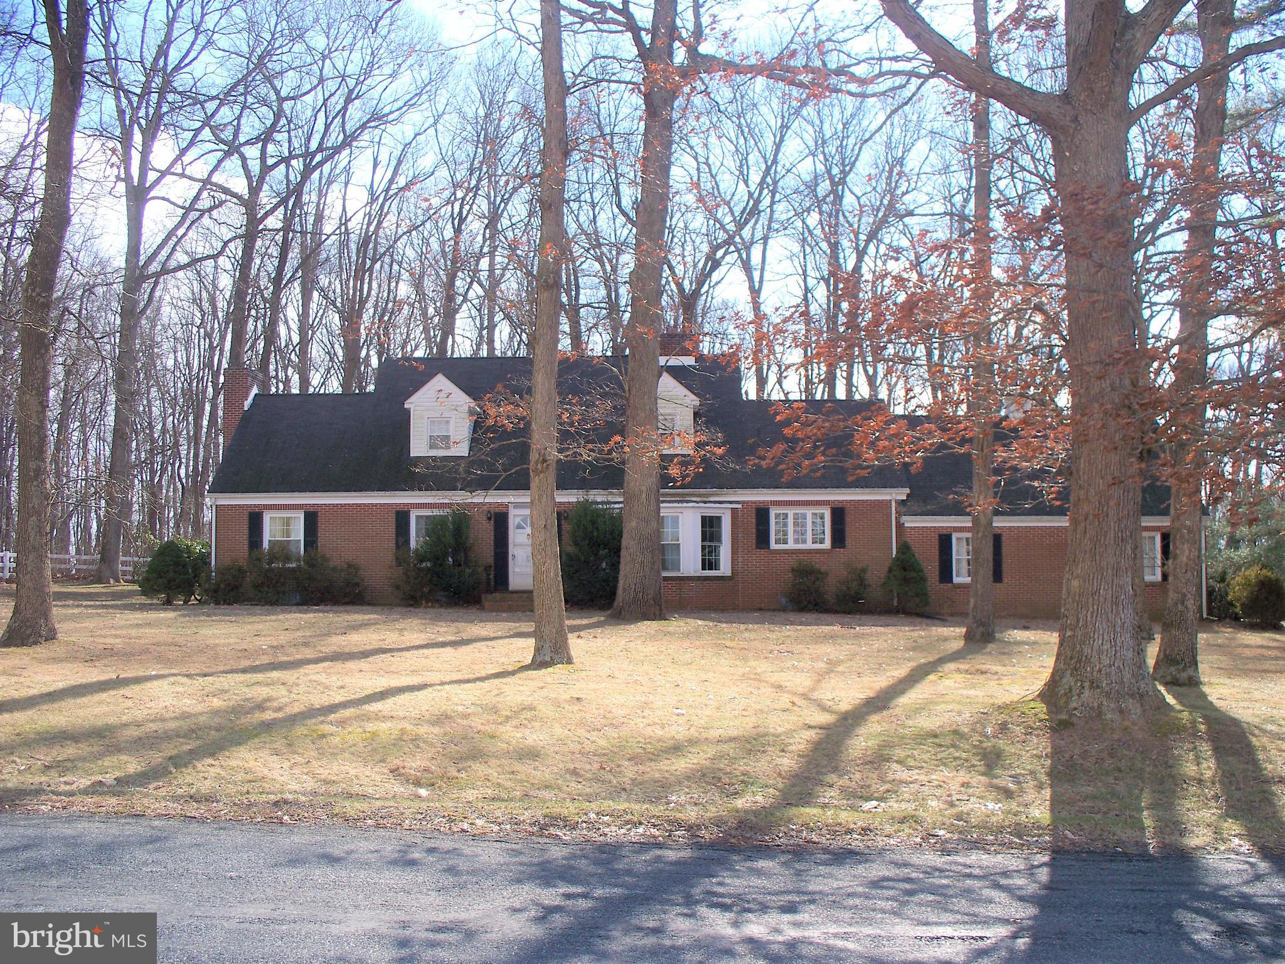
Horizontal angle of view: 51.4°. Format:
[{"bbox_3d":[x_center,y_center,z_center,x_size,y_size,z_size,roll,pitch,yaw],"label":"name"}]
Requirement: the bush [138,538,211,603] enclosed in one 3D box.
[{"bbox_3d":[-12.770,2.434,36.400,1.920,1.800,1.800,0,-2,2],"label":"bush"}]

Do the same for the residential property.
[{"bbox_3d":[1.652,-0.110,40.437,26.800,7.850,10.500,0,-2,2],"label":"residential property"}]

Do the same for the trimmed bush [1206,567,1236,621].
[{"bbox_3d":[15.574,3.034,35.900,1.050,1.420,1.050,0,-2,2],"label":"trimmed bush"}]

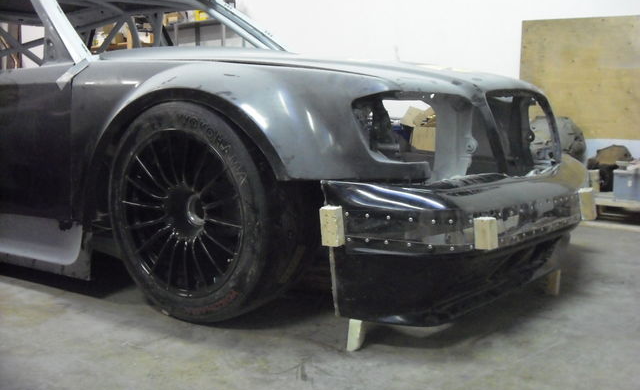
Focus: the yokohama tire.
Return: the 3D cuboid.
[{"bbox_3d":[-0.342,0.043,2.063,0.645,0.645,0.250,5,10,34],"label":"yokohama tire"}]

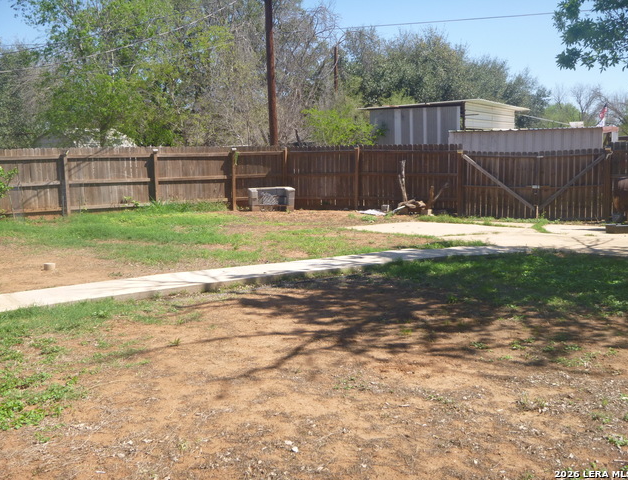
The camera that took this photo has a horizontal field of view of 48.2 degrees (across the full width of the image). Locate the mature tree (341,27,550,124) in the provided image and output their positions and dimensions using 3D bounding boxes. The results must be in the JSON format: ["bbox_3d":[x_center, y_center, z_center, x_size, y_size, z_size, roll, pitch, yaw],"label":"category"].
[{"bbox_3d":[7.649,-8.296,41.242,11.786,8.315,9.500,-1,8,0],"label":"mature tree"}]

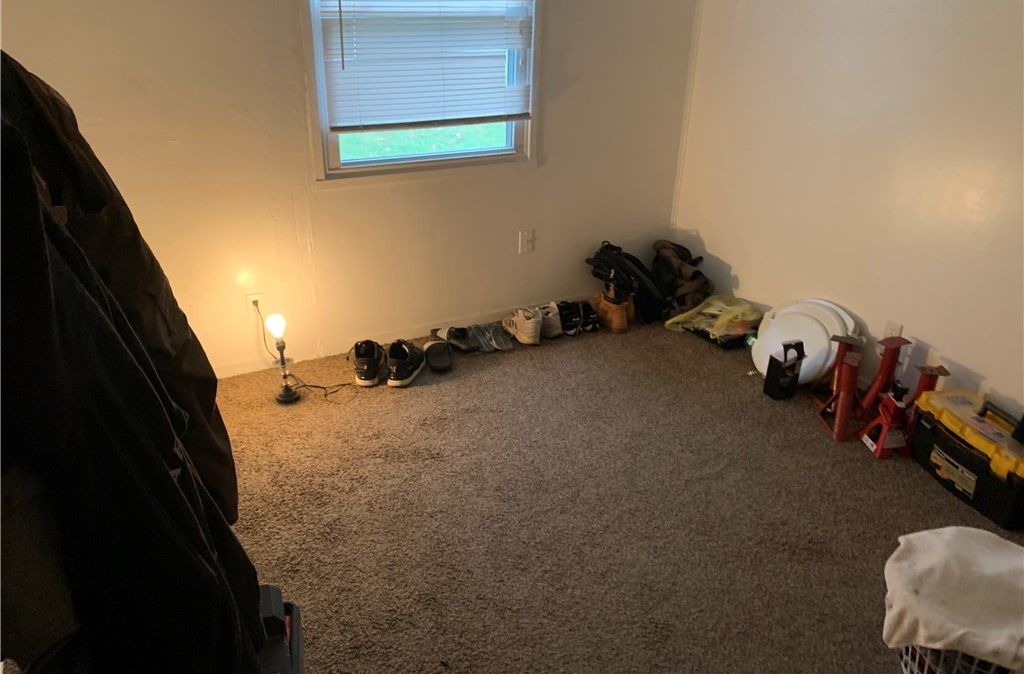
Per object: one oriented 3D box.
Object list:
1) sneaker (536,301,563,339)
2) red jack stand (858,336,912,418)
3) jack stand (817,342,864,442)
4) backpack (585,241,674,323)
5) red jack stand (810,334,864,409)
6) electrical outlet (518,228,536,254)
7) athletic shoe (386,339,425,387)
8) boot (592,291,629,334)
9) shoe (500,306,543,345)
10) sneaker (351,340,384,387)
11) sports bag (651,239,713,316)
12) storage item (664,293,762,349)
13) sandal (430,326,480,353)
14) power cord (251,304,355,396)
[{"bbox_3d":[0.137,-0.113,3.594,0.105,0.125,0.280,-11,28,-24],"label":"sneaker"},{"bbox_3d":[1.446,0.145,2.996,0.180,0.285,0.200,-18,31,-36],"label":"red jack stand"},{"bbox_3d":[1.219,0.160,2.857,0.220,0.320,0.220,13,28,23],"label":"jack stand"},{"bbox_3d":[0.552,-0.267,3.681,0.280,0.400,0.210,8,53,51],"label":"backpack"},{"bbox_3d":[1.279,0.127,3.023,0.200,0.285,0.180,9,26,16],"label":"red jack stand"},{"bbox_3d":[0.072,-0.438,3.549,0.073,0.115,0.016,-12,29,-27],"label":"electrical outlet"},{"bbox_3d":[-0.432,0.078,3.158,0.105,0.125,0.280,4,26,5],"label":"athletic shoe"},{"bbox_3d":[0.440,-0.156,3.716,0.110,0.170,0.300,-9,27,-21],"label":"boot"},{"bbox_3d":[0.033,-0.081,3.521,0.105,0.125,0.280,-11,28,-24],"label":"shoe"},{"bbox_3d":[-0.598,0.077,3.212,0.105,0.120,0.295,-1,25,-6],"label":"sneaker"},{"bbox_3d":[0.800,-0.324,3.876,0.290,0.360,0.260,-7,26,-18],"label":"sports bag"},{"bbox_3d":[0.971,-0.075,3.551,0.290,0.135,0.350,-12,29,-27],"label":"storage item"},{"bbox_3d":[-0.262,-0.015,3.472,0.100,0.085,0.265,-18,31,-36],"label":"sandal"},{"bbox_3d":[-0.822,0.036,3.060,0.320,0.310,0.360,-12,28,-27],"label":"power cord"}]

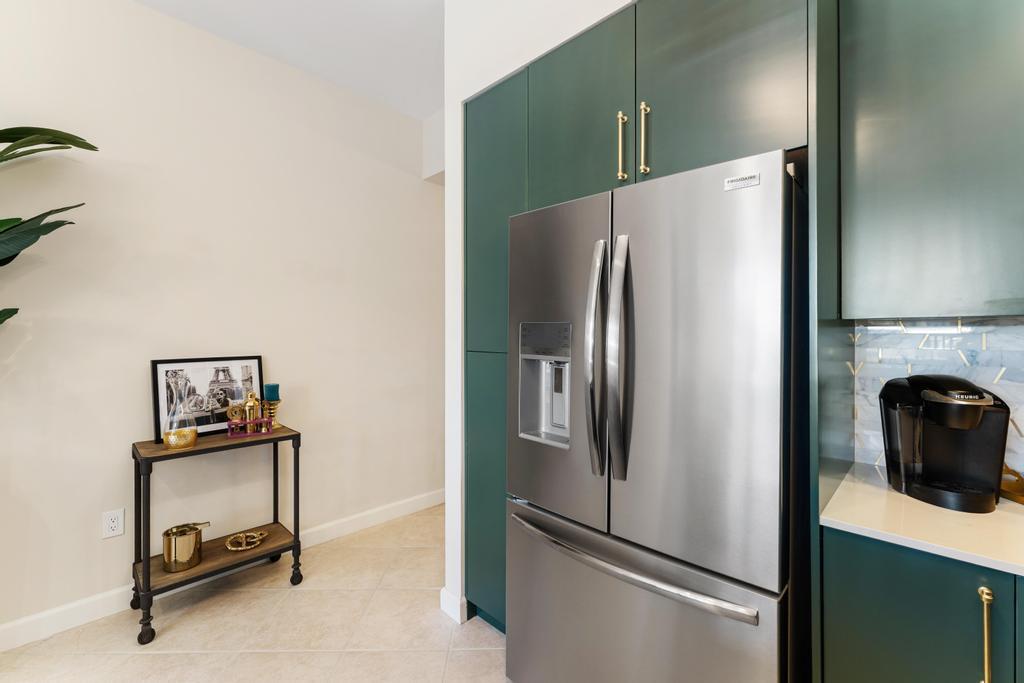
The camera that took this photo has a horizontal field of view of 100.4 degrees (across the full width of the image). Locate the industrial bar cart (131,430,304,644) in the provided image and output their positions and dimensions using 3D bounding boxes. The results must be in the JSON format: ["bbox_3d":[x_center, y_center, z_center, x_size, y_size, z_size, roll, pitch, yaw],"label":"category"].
[{"bbox_3d":[-1.517,0.921,2.233,0.395,0.825,0.685,0,0,43],"label":"industrial bar cart"}]

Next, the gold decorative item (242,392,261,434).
[{"bbox_3d":[-1.483,0.397,2.424,0.078,0.226,0.078,0,0,43],"label":"gold decorative item"}]

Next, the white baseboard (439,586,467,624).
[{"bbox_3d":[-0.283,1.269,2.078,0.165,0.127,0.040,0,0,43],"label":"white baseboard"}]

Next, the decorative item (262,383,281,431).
[{"bbox_3d":[-1.430,0.386,2.538,0.093,0.250,0.093,0,0,43],"label":"decorative item"}]

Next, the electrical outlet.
[{"bbox_3d":[-1.950,0.893,2.092,0.010,0.128,0.080,0,0,43],"label":"electrical outlet"}]

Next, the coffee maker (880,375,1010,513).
[{"bbox_3d":[1.194,0.255,1.187,0.250,0.330,0.330,0,0,43],"label":"coffee maker"}]

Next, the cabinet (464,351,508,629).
[{"bbox_3d":[0.110,0.672,2.105,0.390,1.260,0.550,0,0,43],"label":"cabinet"}]

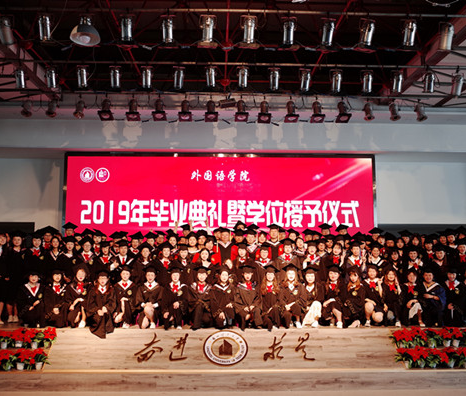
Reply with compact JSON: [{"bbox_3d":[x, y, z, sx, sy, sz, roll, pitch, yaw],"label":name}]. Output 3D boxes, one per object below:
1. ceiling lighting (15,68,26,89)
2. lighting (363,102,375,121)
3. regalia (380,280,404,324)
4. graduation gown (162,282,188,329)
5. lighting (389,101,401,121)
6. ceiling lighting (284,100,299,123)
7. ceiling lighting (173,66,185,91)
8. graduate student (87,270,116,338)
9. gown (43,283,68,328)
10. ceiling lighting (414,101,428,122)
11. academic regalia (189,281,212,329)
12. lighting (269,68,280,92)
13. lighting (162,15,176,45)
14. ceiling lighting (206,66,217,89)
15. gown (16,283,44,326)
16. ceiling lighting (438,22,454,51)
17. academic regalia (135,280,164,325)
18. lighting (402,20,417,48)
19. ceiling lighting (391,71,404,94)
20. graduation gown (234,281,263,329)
[{"bbox_3d":[-3.413,-1.919,7.472,0.180,0.320,0.240,0,-6,-2],"label":"ceiling lighting"},{"bbox_3d":[2.698,-1.710,9.194,0.200,0.330,0.260,0,-6,-2],"label":"lighting"},{"bbox_3d":[2.976,1.953,8.765,0.460,0.768,0.500,-1,-6,13],"label":"regalia"},{"bbox_3d":[-1.000,1.872,8.174,0.470,0.760,0.550,0,-6,-4],"label":"graduation gown"},{"bbox_3d":[3.343,-1.798,9.573,0.210,0.330,0.250,0,-6,0],"label":"lighting"},{"bbox_3d":[1.183,-1.750,9.429,0.300,0.420,0.300,0,-6,-1],"label":"ceiling lighting"},{"bbox_3d":[-0.902,-2.016,7.858,0.200,0.380,0.240,0,-6,-1],"label":"ceiling lighting"},{"bbox_3d":[-2.342,1.866,8.288,0.480,1.136,0.600,0,-6,-2],"label":"graduate student"},{"bbox_3d":[-3.080,1.857,8.102,0.420,0.760,0.520,1,-6,-9],"label":"gown"},{"bbox_3d":[3.717,-1.715,9.223,0.220,0.360,0.270,0,-6,-2],"label":"ceiling lighting"},{"bbox_3d":[-0.579,1.923,8.563,0.422,0.813,0.600,1,-6,-4],"label":"academic regalia"},{"bbox_3d":[0.711,-2.012,7.975,0.180,0.320,0.230,0,-6,0],"label":"lighting"},{"bbox_3d":[-0.996,-2.604,7.200,0.230,0.420,0.250,0,-6,0],"label":"lighting"},{"bbox_3d":[-0.423,-2.360,9.200,0.230,0.430,0.250,0,-6,0],"label":"ceiling lighting"},{"bbox_3d":[-3.684,1.927,8.500,0.520,0.760,0.580,1,-6,-11],"label":"gown"},{"bbox_3d":[3.901,-2.964,8.548,0.260,0.430,0.270,0,-6,-2],"label":"ceiling lighting"},{"bbox_3d":[-1.540,1.943,8.637,0.510,0.799,0.500,1,-6,-8],"label":"academic regalia"},{"bbox_3d":[2.294,-2.125,6.047,0.190,0.310,0.240,0,-6,-2],"label":"lighting"},{"bbox_3d":[2.836,-1.989,8.022,0.190,0.320,0.230,0,-6,0],"label":"ceiling lighting"},{"bbox_3d":[0.258,1.824,8.050,0.540,0.820,0.580,0,-6,-1],"label":"graduation gown"}]

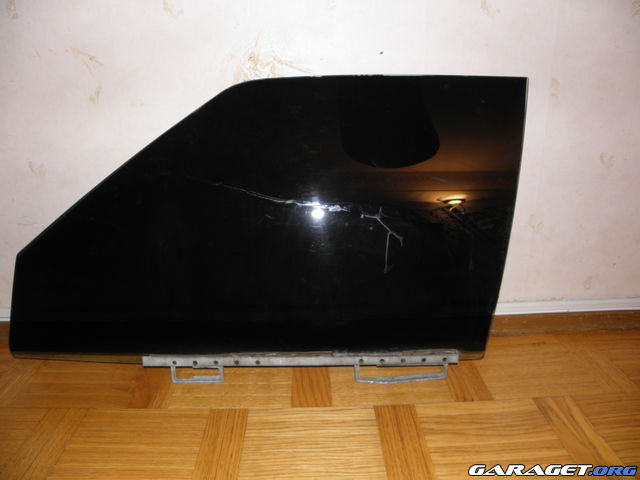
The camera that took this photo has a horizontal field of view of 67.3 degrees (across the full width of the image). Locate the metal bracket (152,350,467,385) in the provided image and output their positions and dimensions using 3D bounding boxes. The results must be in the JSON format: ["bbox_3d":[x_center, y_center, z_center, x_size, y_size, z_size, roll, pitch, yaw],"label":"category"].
[{"bbox_3d":[-0.034,0.219,0.830,0.540,0.057,0.030,-1,2,-1],"label":"metal bracket"}]

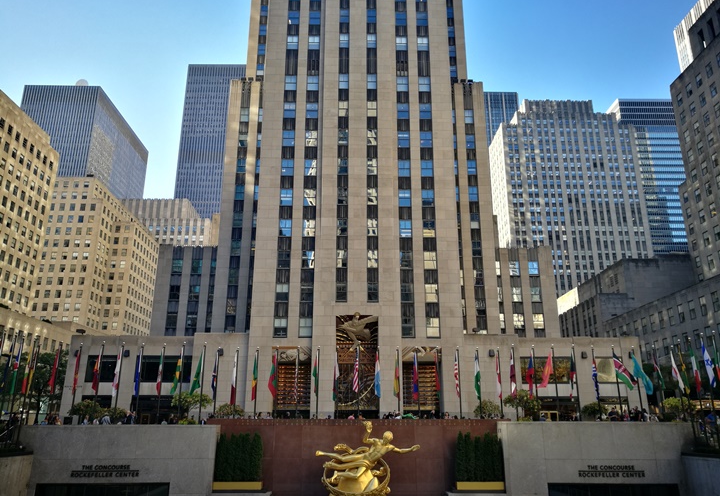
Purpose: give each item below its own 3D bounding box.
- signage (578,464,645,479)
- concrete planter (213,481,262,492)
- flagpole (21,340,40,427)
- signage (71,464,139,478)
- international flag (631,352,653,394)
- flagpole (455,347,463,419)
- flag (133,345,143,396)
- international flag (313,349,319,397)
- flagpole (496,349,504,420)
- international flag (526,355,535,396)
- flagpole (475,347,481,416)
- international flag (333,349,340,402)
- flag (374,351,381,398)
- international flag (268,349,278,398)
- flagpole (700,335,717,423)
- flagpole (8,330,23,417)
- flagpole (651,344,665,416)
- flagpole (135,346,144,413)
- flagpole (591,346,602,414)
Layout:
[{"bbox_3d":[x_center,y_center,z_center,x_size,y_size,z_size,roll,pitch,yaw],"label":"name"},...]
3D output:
[{"bbox_3d":[15.862,14.111,35.462,4.244,0.801,0.100,0,-17,-1],"label":"signage"},{"bbox_3d":[-7.170,14.143,33.310,2.890,0.600,0.750,0,-17,-1],"label":"concrete planter"},{"bbox_3d":[-19.667,8.456,33.249,0.130,6.120,0.130,0,-17,-1],"label":"flagpole"},{"bbox_3d":[-15.841,13.932,35.010,4.198,0.790,0.100,0,-17,-1],"label":"signage"},{"bbox_3d":[18.422,8.198,36.753,1.440,2.694,0.600,0,-17,0],"label":"international flag"},{"bbox_3d":[7.190,10.367,40.174,0.130,6.447,0.130,0,-17,-1],"label":"flagpole"},{"bbox_3d":[-13.848,7.750,35.117,0.450,2.970,0.350,0,-17,-1],"label":"flag"},{"bbox_3d":[-2.913,8.307,37.182,0.380,3.010,0.350,0,-17,-1],"label":"international flag"},{"bbox_3d":[9.782,9.954,38.812,0.140,6.113,0.140,0,-17,0],"label":"flagpole"},{"bbox_3d":[11.144,8.319,36.708,0.523,2.687,0.450,0,-17,0],"label":"international flag"},{"bbox_3d":[8.297,9.952,38.812,0.140,6.109,0.140,0,-17,0],"label":"flagpole"},{"bbox_3d":[-1.758,9.608,42.014,0.500,3.619,0.400,0,-17,-1],"label":"international flag"},{"bbox_3d":[1.368,9.552,42.082,0.480,3.407,0.400,0,-17,-1],"label":"flag"},{"bbox_3d":[-6.203,9.144,40.275,0.501,3.226,0.380,0,-17,-1],"label":"international flag"},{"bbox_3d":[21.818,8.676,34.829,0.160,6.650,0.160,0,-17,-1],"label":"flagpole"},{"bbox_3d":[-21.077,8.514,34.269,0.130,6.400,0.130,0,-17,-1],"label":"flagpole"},{"bbox_3d":[19.175,9.261,35.811,0.130,5.980,0.130,0,-17,-1],"label":"flagpole"},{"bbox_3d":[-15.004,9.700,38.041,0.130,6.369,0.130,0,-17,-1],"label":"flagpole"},{"bbox_3d":[16.366,9.961,38.604,0.130,6.347,0.130,0,-17,-1],"label":"flagpole"}]

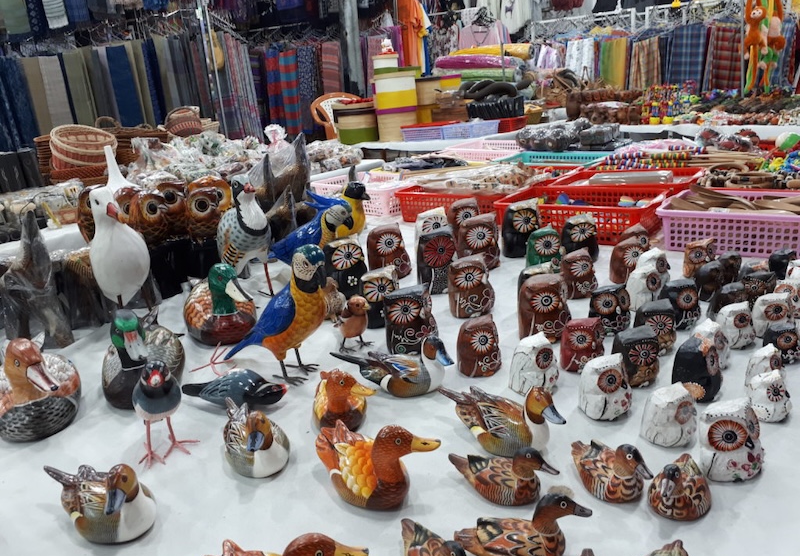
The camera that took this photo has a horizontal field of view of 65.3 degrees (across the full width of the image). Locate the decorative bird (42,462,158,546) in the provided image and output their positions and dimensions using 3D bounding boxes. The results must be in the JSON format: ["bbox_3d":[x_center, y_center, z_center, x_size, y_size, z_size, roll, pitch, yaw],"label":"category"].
[{"bbox_3d":[-0.328,0.234,0.674,0.141,0.089,0.072,7,23,28],"label":"decorative bird"}]

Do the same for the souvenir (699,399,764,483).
[{"bbox_3d":[0.370,0.177,0.698,0.057,0.083,0.053,-8,20,-11],"label":"souvenir"}]

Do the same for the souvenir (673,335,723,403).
[{"bbox_3d":[0.407,0.122,0.853,0.059,0.078,0.056,3,21,19],"label":"souvenir"}]

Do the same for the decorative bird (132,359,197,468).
[{"bbox_3d":[-0.251,0.132,0.659,0.062,0.108,0.085,-13,18,-28],"label":"decorative bird"}]

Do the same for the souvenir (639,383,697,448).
[{"bbox_3d":[0.265,0.131,0.614,0.049,0.054,0.043,-15,19,-34],"label":"souvenir"}]

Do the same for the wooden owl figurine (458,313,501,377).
[{"bbox_3d":[0.120,0.100,0.957,0.061,0.087,0.057,13,26,39],"label":"wooden owl figurine"}]

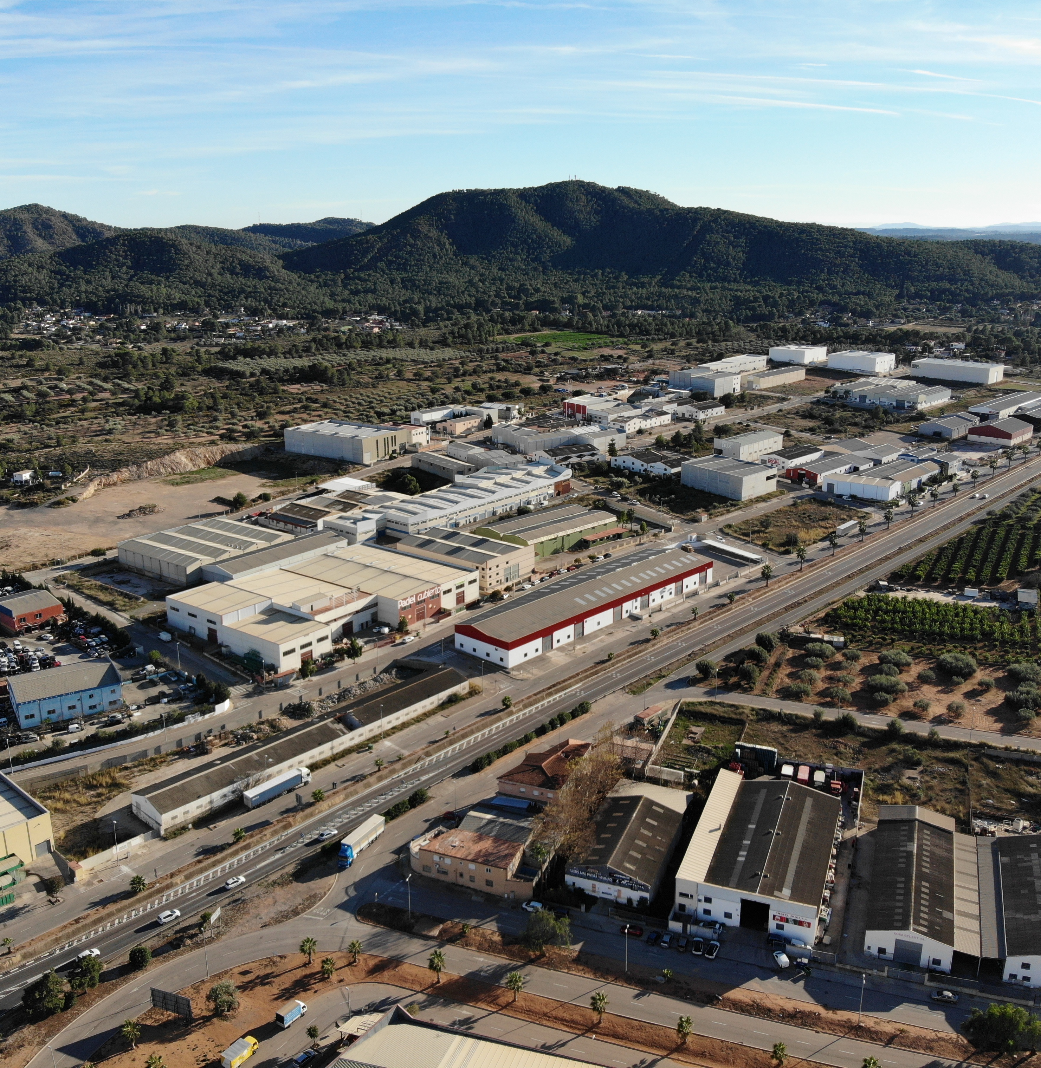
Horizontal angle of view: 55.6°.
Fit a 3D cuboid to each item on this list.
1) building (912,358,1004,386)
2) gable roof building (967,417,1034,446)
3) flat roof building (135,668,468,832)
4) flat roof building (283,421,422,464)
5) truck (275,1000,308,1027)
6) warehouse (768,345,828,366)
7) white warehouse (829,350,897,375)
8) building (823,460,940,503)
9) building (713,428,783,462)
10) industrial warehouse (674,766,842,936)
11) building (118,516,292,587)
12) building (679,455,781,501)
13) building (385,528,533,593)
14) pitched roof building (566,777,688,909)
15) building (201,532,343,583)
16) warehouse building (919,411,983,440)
[{"bbox_3d":[328.701,-122.684,743.921,57.950,11.100,27.870,16,23,42],"label":"building"},{"bbox_3d":[268.468,-58.180,551.467,22.670,9.670,35.420,15,23,41],"label":"gable roof building"},{"bbox_3d":[-49.010,49.220,241.610,12.430,6.100,89.660,15,22,40],"label":"flat roof building"},{"bbox_3d":[-94.510,-50.757,537.203,56.830,12.230,35.220,11,20,32],"label":"flat roof building"},{"bbox_3d":[-42.097,88.256,182.169,2.090,2.830,5.220,12,21,34],"label":"truck"},{"bbox_3d":[269.580,-174.670,957.380,35.540,11.000,48.550,14,21,38],"label":"warehouse"},{"bbox_3d":[310.220,-156.610,896.710,44.660,11.500,39.000,15,23,41],"label":"white warehouse"},{"bbox_3d":[183.490,-28.270,499.290,33.390,7.500,60.000,15,23,41],"label":"building"},{"bbox_3d":[122.988,-48.353,532.067,38.390,8.960,17.400,-15,22,-40],"label":"building"},{"bbox_3d":[50.914,66.111,207.574,26.580,8.830,42.060,7,18,22],"label":"industrial warehouse"},{"bbox_3d":[-120.390,5.170,382.670,41.970,7.900,50.670,12,21,35],"label":"building"},{"bbox_3d":[99.167,-27.189,470.767,25.240,10.570,36.760,-14,22,-38],"label":"building"},{"bbox_3d":[-21.515,8.573,370.285,45.980,11.210,26.900,13,21,36],"label":"building"},{"bbox_3d":[22.910,61.120,201.340,17.000,6.600,33.000,7,18,21],"label":"pitched roof building"},{"bbox_3d":[-90.550,9.120,369.050,18.070,8.200,53.200,12,21,36],"label":"building"},{"bbox_3d":[275.070,-70.010,632.190,20.200,8.600,54.020,14,22,39],"label":"warehouse building"}]

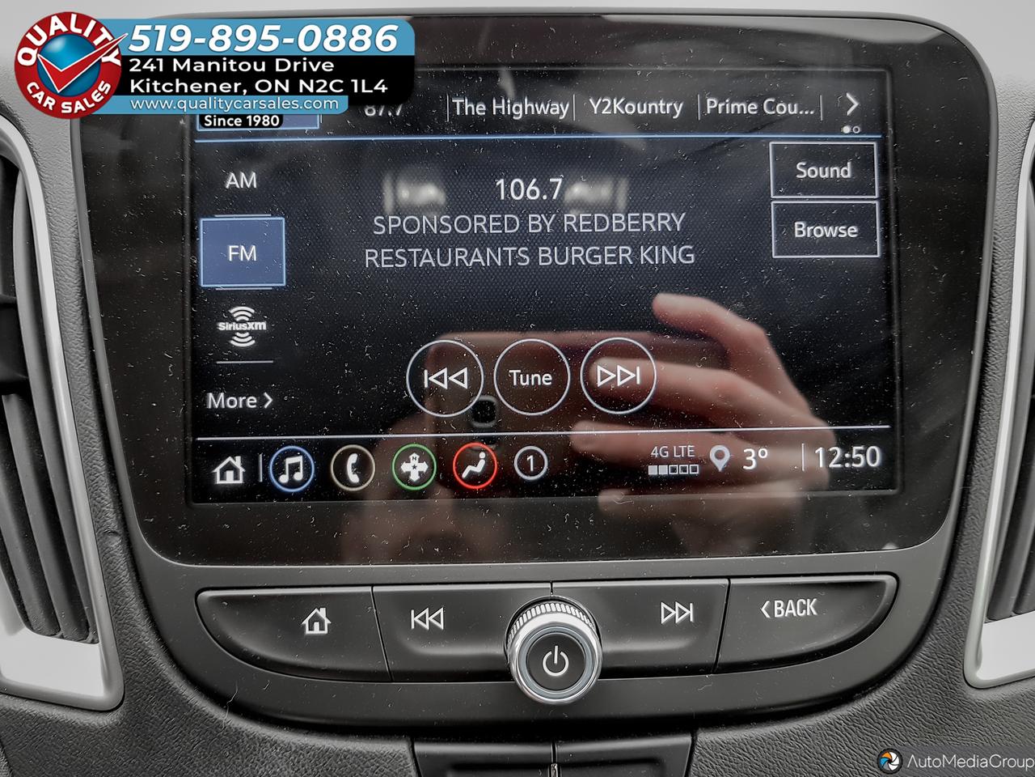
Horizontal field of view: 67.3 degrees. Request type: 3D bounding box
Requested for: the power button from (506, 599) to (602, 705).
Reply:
[{"bbox_3d":[0.009,0.064,0.188,0.023,0.023,0.012,-1,-1,-1],"label":"power button"}]

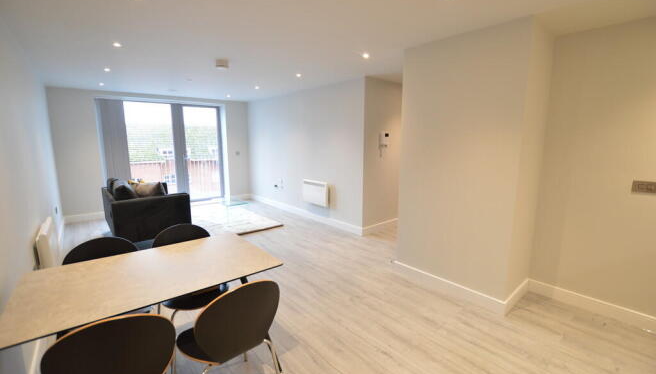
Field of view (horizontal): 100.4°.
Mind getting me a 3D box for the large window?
[{"bbox_3d":[-3.548,-0.717,6.182,2.280,2.250,0.120,-7,11,-37],"label":"large window"}]

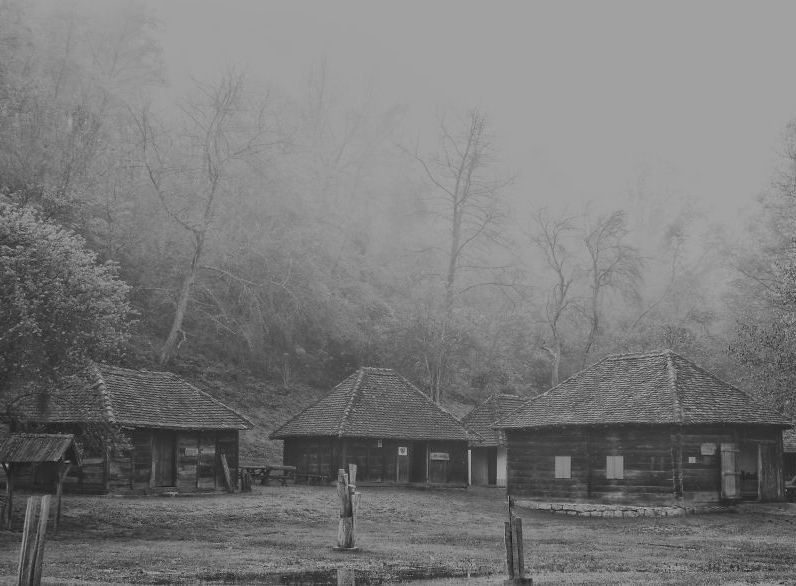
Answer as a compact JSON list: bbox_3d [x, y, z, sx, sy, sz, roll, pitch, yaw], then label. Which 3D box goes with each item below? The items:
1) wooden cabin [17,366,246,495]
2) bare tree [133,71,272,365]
[{"bbox_3d":[-8.629,4.534,39.731,4.550,4.100,7.200,-4,-9,28],"label":"wooden cabin"},{"bbox_3d":[-10.150,-3.660,62.163,7.100,14.900,6.500,0,-8,0],"label":"bare tree"}]

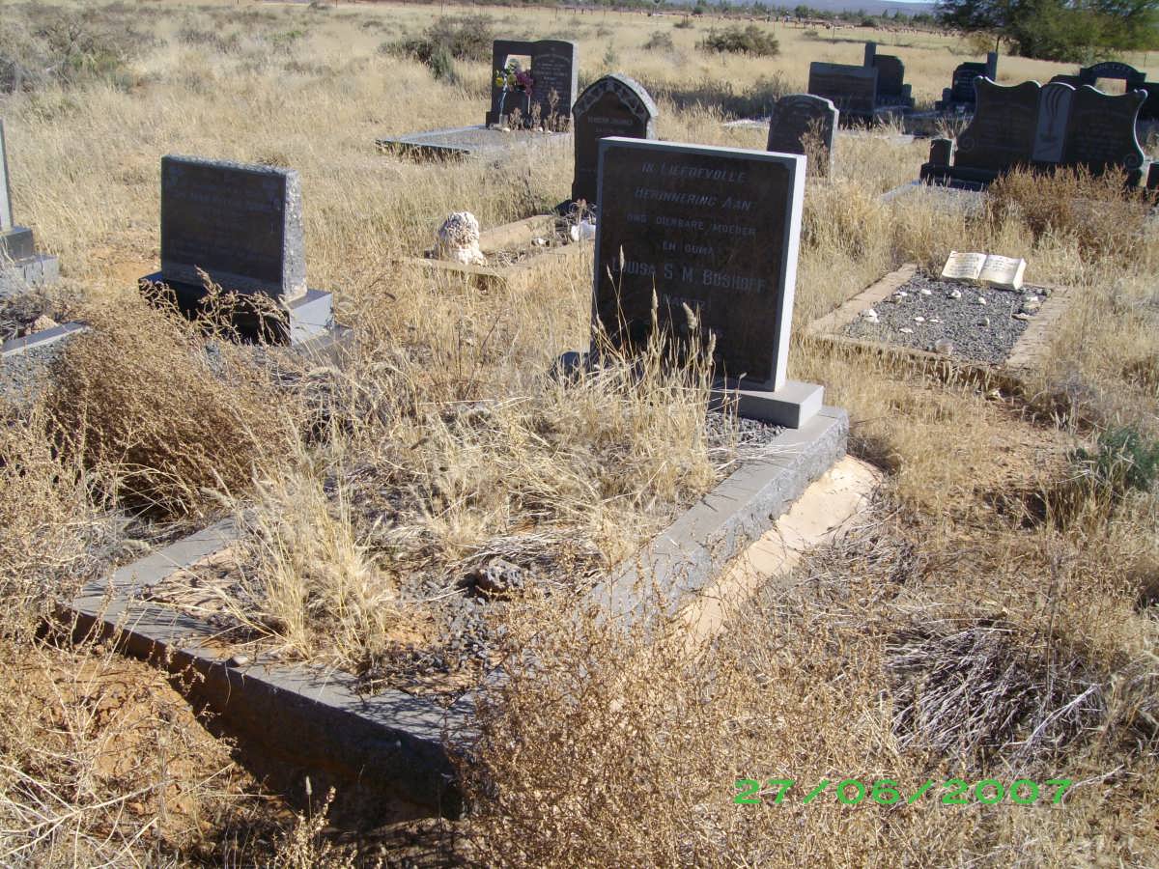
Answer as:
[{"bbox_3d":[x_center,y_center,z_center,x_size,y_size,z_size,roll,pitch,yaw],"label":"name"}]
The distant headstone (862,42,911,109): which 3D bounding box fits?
[{"bbox_3d":[5.057,-5.804,19.439,0.880,1.000,0.280,14,22,26],"label":"distant headstone"}]

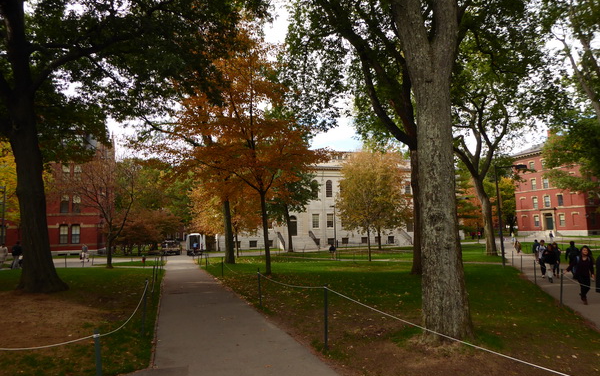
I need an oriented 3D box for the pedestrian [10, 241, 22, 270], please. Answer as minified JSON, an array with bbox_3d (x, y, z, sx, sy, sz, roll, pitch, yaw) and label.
[{"bbox_3d":[-18.184,4.361,26.793,0.650,1.750,0.550,2,-7,-28],"label":"pedestrian"}]

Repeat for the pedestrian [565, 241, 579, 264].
[{"bbox_3d":[12.880,3.418,19.693,0.550,1.750,0.500,-4,-7,20],"label":"pedestrian"}]

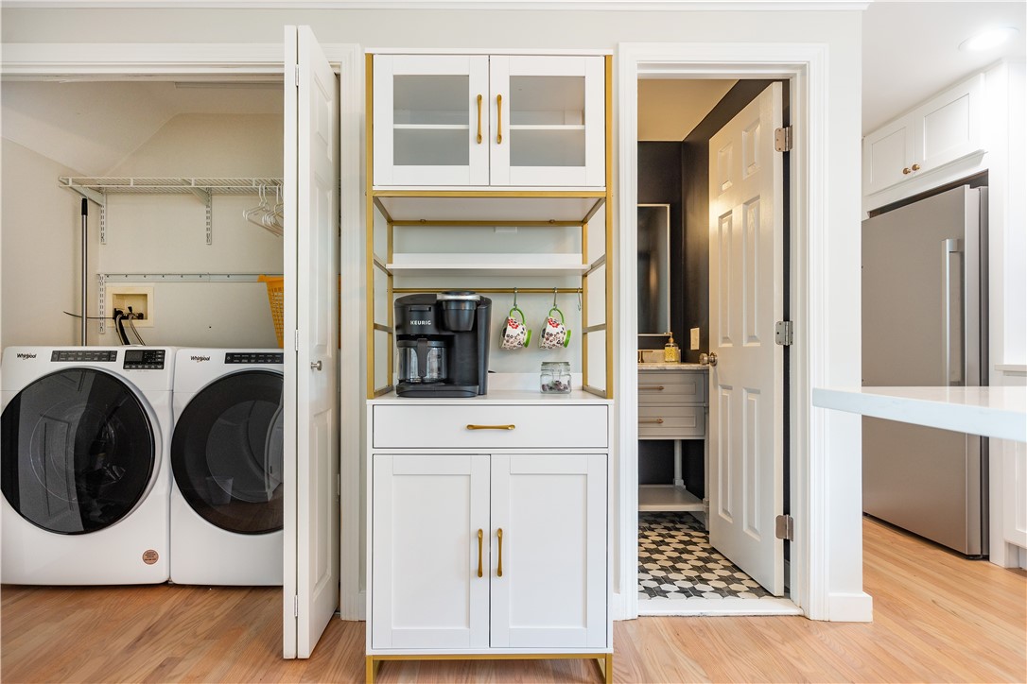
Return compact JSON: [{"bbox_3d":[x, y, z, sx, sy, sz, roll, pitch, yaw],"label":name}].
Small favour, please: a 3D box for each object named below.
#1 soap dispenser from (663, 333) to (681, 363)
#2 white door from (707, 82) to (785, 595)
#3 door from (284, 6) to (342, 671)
[{"bbox_3d":[0.952,0.036,3.420,0.088,0.178,0.085,0,-1,-14],"label":"soap dispenser"},{"bbox_3d":[1.026,-0.006,2.556,0.040,2.030,0.605,0,-1,-4],"label":"white door"},{"bbox_3d":[-0.698,0.003,1.993,0.082,2.007,0.370,0,-1,-3],"label":"door"}]

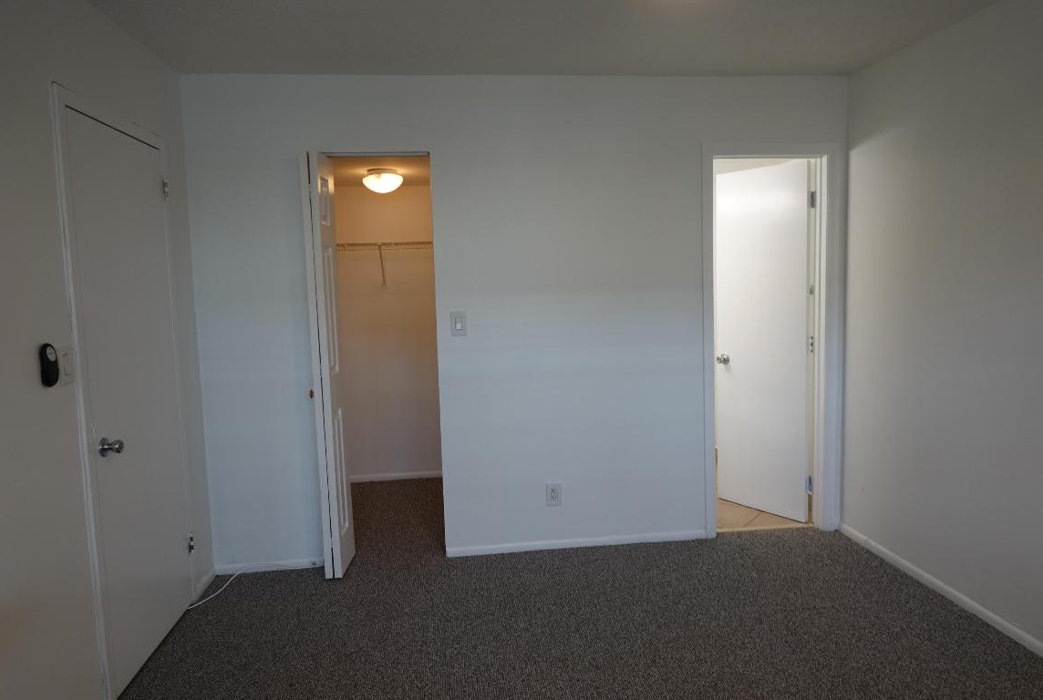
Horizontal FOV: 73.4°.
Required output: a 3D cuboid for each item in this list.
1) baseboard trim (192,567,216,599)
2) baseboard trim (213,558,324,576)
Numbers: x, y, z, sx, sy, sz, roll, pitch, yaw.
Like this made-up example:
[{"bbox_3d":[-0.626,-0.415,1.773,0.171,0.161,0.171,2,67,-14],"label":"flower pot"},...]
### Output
[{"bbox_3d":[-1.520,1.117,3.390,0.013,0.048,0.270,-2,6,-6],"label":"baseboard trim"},{"bbox_3d":[-1.272,1.095,3.548,0.540,0.046,0.013,-2,6,-6],"label":"baseboard trim"}]

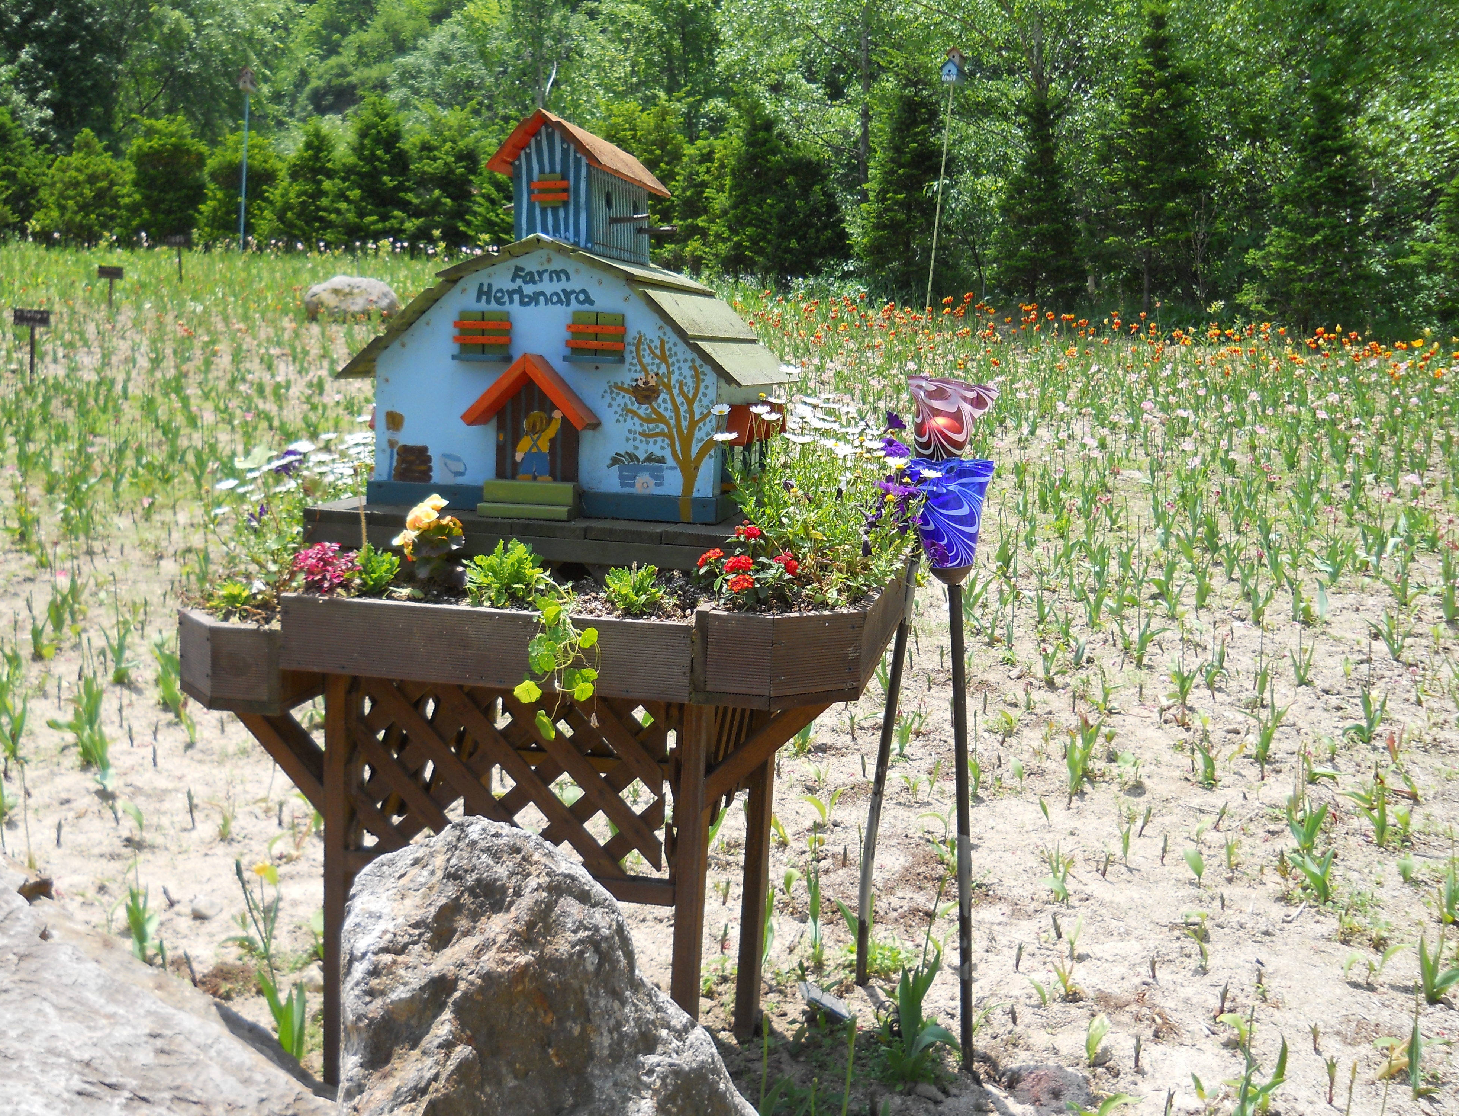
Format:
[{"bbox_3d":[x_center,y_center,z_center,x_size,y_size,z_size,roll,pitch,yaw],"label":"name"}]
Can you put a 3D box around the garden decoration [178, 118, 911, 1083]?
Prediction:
[{"bbox_3d":[-0.320,0.104,3.146,1.284,1.860,1.009,3,7,11],"label":"garden decoration"}]

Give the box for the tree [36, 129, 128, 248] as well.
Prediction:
[{"bbox_3d":[-11.430,-6.498,28.000,1.680,2.100,1.650,-1,8,-22],"label":"tree"}]

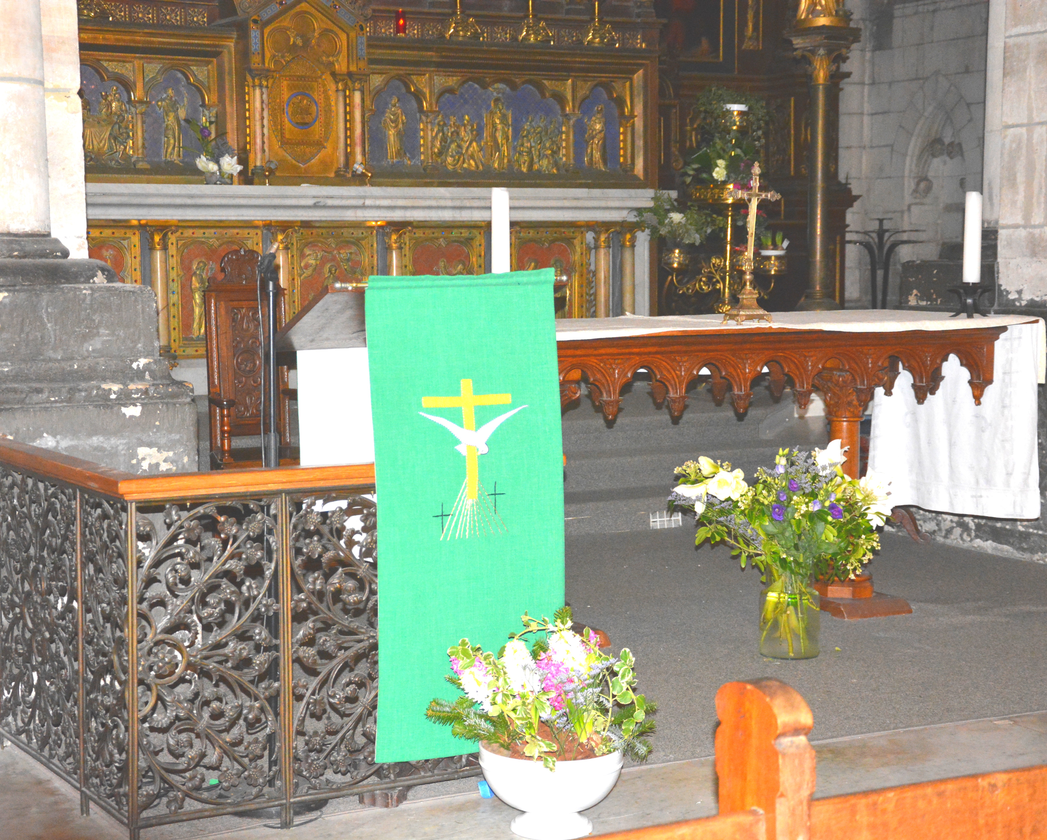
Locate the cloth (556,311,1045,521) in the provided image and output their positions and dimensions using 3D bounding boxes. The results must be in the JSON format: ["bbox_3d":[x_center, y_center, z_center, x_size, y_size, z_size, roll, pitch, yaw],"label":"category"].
[{"bbox_3d":[0.553,0.026,6.830,2.283,0.700,1.084,-3,6,-29],"label":"cloth"}]

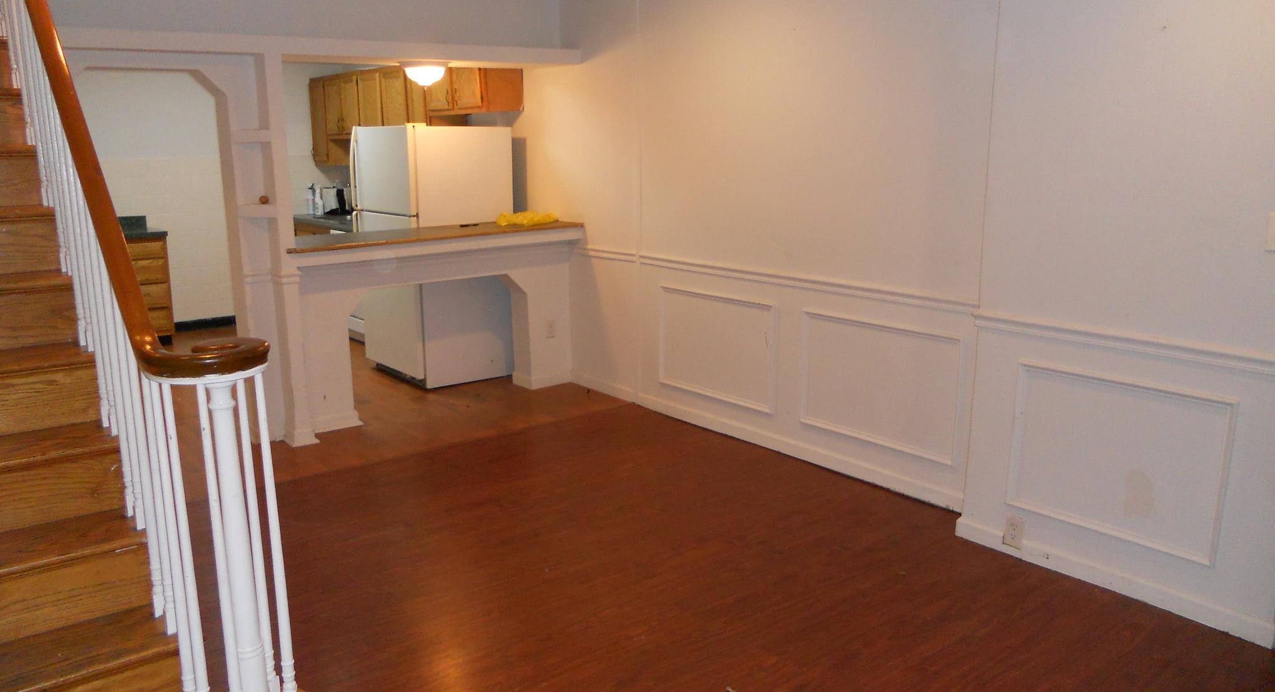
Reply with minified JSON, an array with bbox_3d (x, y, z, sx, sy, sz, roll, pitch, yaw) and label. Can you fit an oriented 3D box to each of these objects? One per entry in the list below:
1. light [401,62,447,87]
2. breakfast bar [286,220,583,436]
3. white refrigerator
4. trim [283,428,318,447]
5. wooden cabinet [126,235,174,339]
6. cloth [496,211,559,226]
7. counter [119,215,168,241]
[{"bbox_3d":[-1.309,-1.661,6.141,0.304,0.142,0.304,-10,16,-36],"label":"light"},{"bbox_3d":[-1.225,-0.163,6.117,1.859,1.087,0.506,-10,16,-36],"label":"breakfast bar"},{"bbox_3d":[-1.395,-0.653,6.888,0.785,1.708,0.820,-10,16,-36],"label":"white refrigerator"},{"bbox_3d":[-1.877,0.485,5.534,0.146,0.091,0.178,-10,16,-36],"label":"trim"},{"bbox_3d":[-4.039,-0.440,7.964,0.455,0.873,0.600,-10,16,-36],"label":"wooden cabinet"},{"bbox_3d":[-0.694,-0.832,6.441,0.412,0.072,0.274,-10,16,-36],"label":"cloth"},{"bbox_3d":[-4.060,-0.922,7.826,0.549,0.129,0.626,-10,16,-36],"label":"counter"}]

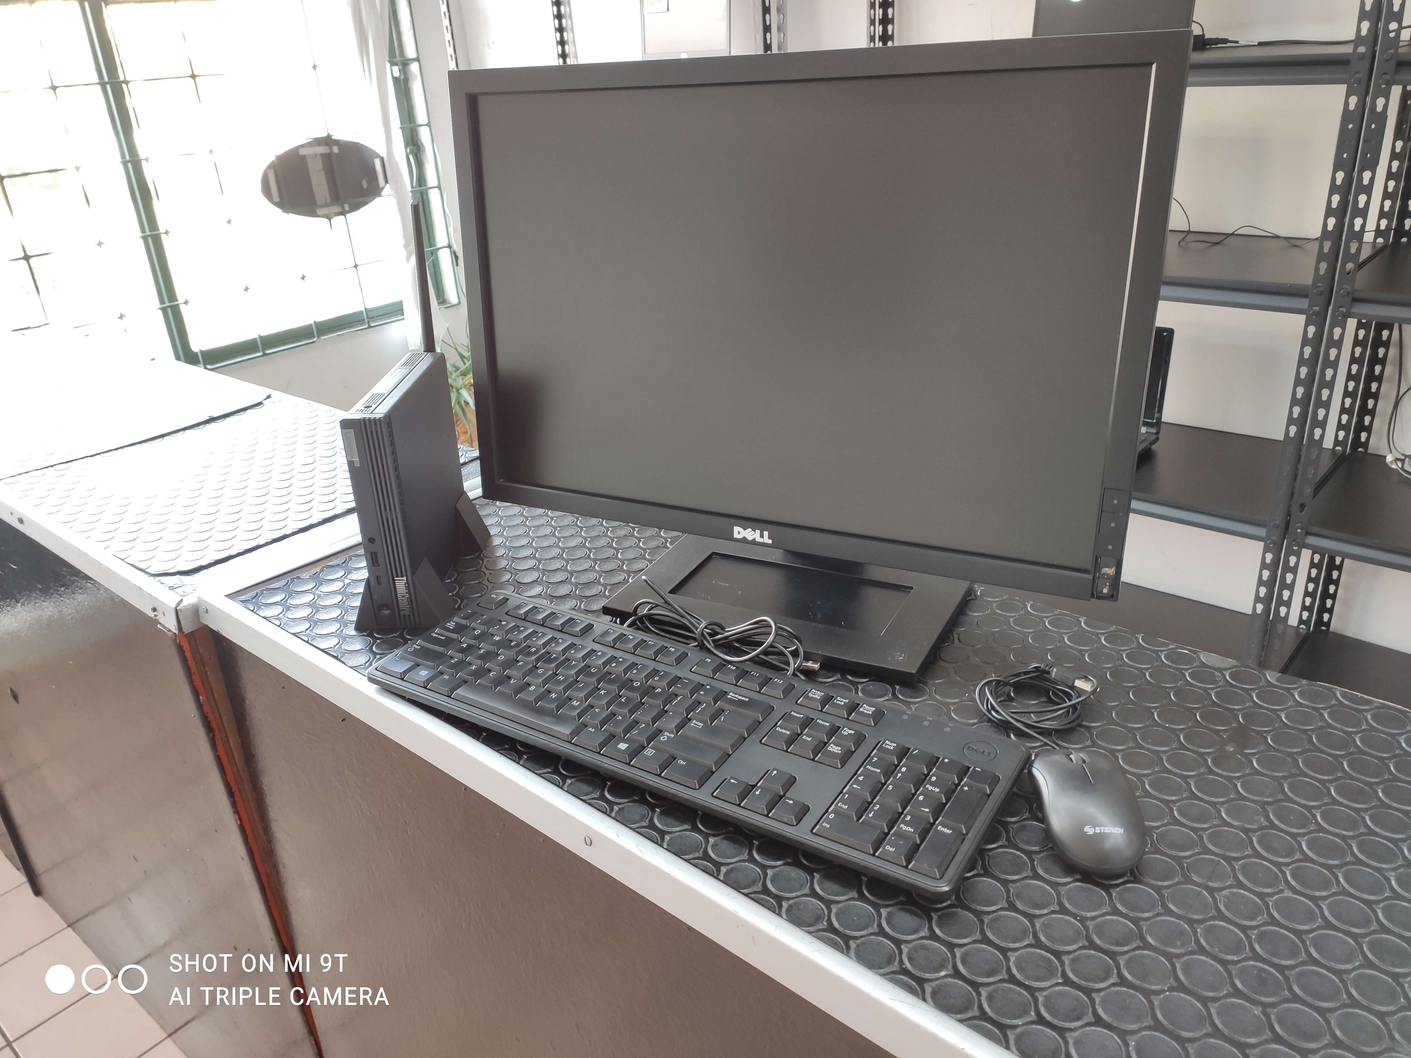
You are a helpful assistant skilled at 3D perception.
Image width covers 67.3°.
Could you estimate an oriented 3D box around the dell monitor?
[{"bbox_3d":[0.060,-0.128,0.790,0.509,0.415,0.168,9,27,26],"label":"dell monitor"}]

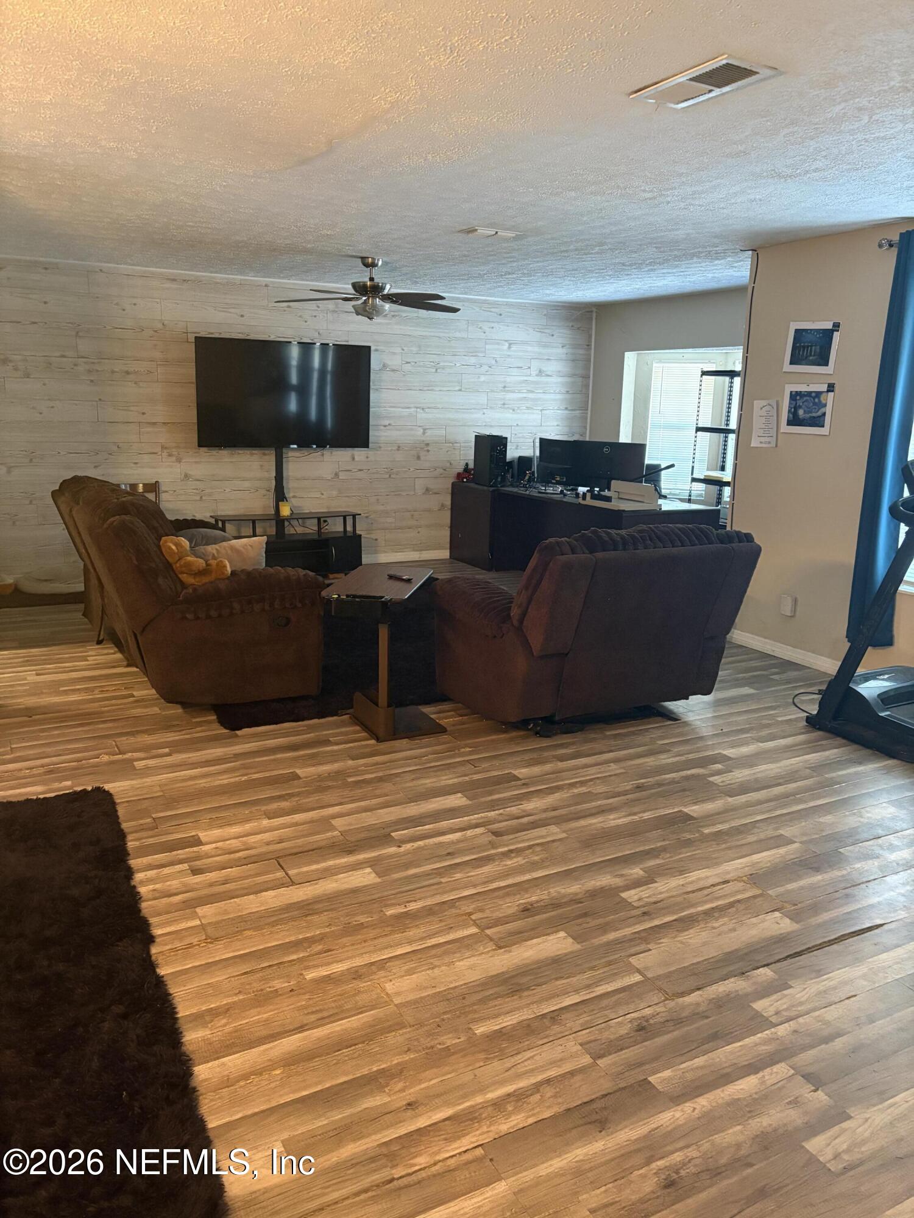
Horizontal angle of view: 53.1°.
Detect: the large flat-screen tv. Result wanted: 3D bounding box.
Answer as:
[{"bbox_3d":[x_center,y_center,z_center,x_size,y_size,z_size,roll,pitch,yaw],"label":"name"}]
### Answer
[{"bbox_3d":[-1.378,-1.727,7.417,1.440,0.835,0.070,-5,15,-27],"label":"large flat-screen tv"}]

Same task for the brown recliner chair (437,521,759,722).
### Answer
[{"bbox_3d":[0.641,0.041,4.420,1.110,0.970,1.050,-5,15,-27],"label":"brown recliner chair"}]

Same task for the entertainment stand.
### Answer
[{"bbox_3d":[-1.426,-0.541,7.707,1.180,0.505,0.380,-5,15,-27],"label":"entertainment stand"}]

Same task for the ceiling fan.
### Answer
[{"bbox_3d":[-0.607,-2.269,6.502,1.300,0.420,1.300,-5,15,-27],"label":"ceiling fan"}]

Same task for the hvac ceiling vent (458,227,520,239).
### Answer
[{"bbox_3d":[0.176,-2.184,5.336,0.320,0.020,0.260,-5,15,-27],"label":"hvac ceiling vent"}]

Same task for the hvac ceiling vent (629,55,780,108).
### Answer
[{"bbox_3d":[0.737,-1.569,2.750,0.228,0.020,0.433,-5,15,-27],"label":"hvac ceiling vent"}]

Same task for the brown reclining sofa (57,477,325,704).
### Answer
[{"bbox_3d":[-1.597,-0.185,5.118,1.070,0.970,2.120,-5,15,-27],"label":"brown reclining sofa"}]

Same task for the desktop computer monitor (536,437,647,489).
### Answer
[{"bbox_3d":[1.213,-1.288,8.232,0.900,0.430,0.200,10,15,31],"label":"desktop computer monitor"}]

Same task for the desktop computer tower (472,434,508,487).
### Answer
[{"bbox_3d":[0.309,-1.357,8.362,0.170,0.445,0.400,-3,14,-21],"label":"desktop computer tower"}]

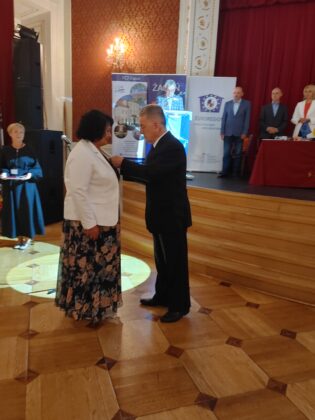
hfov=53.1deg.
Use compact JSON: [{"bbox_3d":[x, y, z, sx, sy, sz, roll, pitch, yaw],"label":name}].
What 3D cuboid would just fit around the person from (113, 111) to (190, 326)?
[{"bbox_3d":[-0.051,0.041,2.635,0.660,1.760,0.520,3,12,2],"label":"person"}]

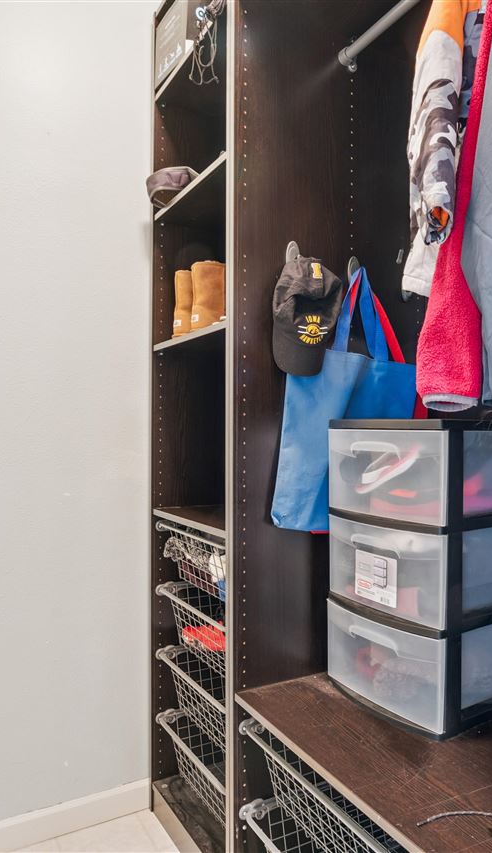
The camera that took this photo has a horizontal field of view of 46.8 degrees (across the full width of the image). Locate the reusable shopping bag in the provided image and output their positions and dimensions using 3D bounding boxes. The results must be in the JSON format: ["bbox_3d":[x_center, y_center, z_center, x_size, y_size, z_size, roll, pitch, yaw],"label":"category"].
[{"bbox_3d":[0.250,-0.073,1.355,0.410,0.630,0.090,0,0,-29],"label":"reusable shopping bag"}]

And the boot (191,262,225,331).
[{"bbox_3d":[-0.051,-0.336,1.507,0.205,0.192,0.090,0,0,-36],"label":"boot"}]

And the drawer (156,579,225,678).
[{"bbox_3d":[0.094,0.559,1.630,0.540,0.165,0.455,0,0,-29],"label":"drawer"}]

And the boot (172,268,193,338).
[{"bbox_3d":[-0.111,-0.338,1.614,0.205,0.192,0.090,0,0,-36],"label":"boot"}]

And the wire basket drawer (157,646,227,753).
[{"bbox_3d":[0.094,0.752,1.630,0.540,0.165,0.455,0,0,-29],"label":"wire basket drawer"}]

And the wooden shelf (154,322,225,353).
[{"bbox_3d":[0.086,-0.231,1.625,0.560,0.018,0.464,0,0,-29],"label":"wooden shelf"}]

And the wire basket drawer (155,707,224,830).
[{"bbox_3d":[0.094,0.945,1.630,0.540,0.165,0.455,0,0,-29],"label":"wire basket drawer"}]

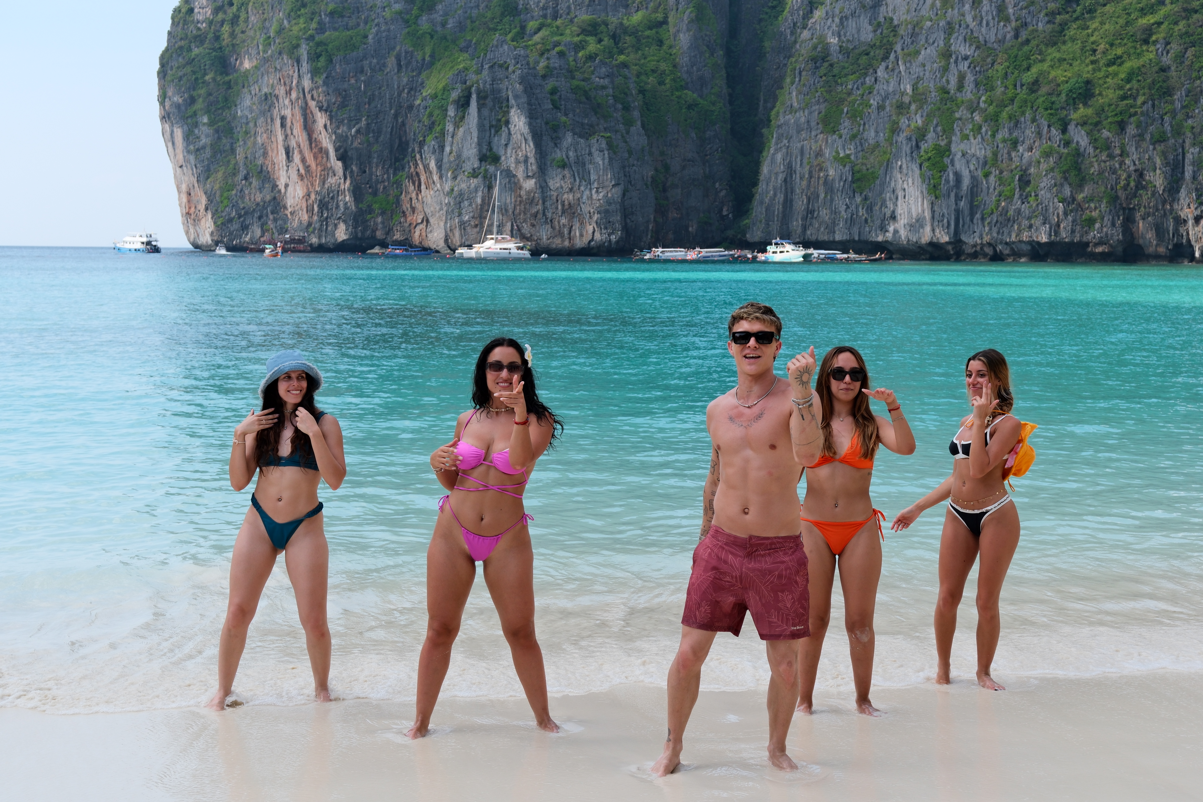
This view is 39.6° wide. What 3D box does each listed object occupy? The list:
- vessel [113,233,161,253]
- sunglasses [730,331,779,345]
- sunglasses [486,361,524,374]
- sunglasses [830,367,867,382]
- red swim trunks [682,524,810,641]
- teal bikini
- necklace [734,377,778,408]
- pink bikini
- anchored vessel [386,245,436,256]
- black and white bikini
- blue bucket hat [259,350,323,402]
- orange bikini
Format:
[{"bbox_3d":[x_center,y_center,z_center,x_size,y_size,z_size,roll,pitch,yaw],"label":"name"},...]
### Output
[{"bbox_3d":[-157.929,-53.718,567.619,16.500,6.900,6.000,4,6,30],"label":"vessel"},{"bbox_3d":[0.562,-0.229,6.114,0.150,0.048,0.150,2,-2,10],"label":"sunglasses"},{"bbox_3d":[-0.385,-0.134,6.715,0.142,0.046,0.145,5,7,0],"label":"sunglasses"},{"bbox_3d":[1.063,-0.117,7.197,0.145,0.050,0.145,3,10,6],"label":"sunglasses"},{"bbox_3d":[0.540,0.675,6.215,0.435,0.400,0.300,2,5,18],"label":"red swim trunks"},{"bbox_3d":[-1.417,0.362,7.574,0.330,0.600,0.240,1,5,3],"label":"teal bikini"},{"bbox_3d":[0.569,-0.048,6.150,0.160,0.130,0.160,2,5,18],"label":"necklace"},{"bbox_3d":[-0.469,0.336,6.778,0.375,0.610,0.250,1,5,9],"label":"pink bikini"},{"bbox_3d":[-55.610,-43.993,488.074,14.300,3.300,2.900,1,5,0],"label":"anchored vessel"},{"bbox_3d":[1.828,0.358,8.053,0.250,0.560,0.320,-4,7,-42],"label":"black and white bikini"},{"bbox_3d":[-1.397,-0.106,7.512,0.280,0.170,0.290,-13,-8,-26],"label":"blue bucket hat"},{"bbox_3d":[1.046,0.381,7.272,0.350,0.570,0.240,1,5,8],"label":"orange bikini"}]

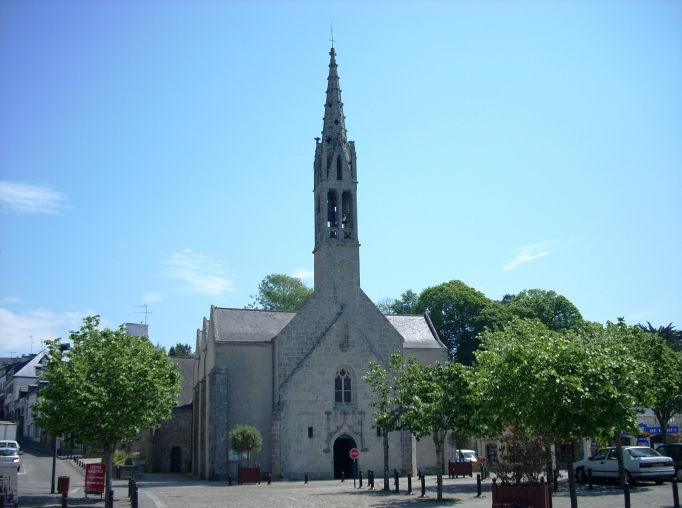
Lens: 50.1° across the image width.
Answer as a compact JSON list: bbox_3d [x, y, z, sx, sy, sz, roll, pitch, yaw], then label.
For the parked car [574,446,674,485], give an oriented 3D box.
[{"bbox_3d":[10.944,8.273,28.655,1.690,1.410,4.250,3,-16,-18],"label":"parked car"}]

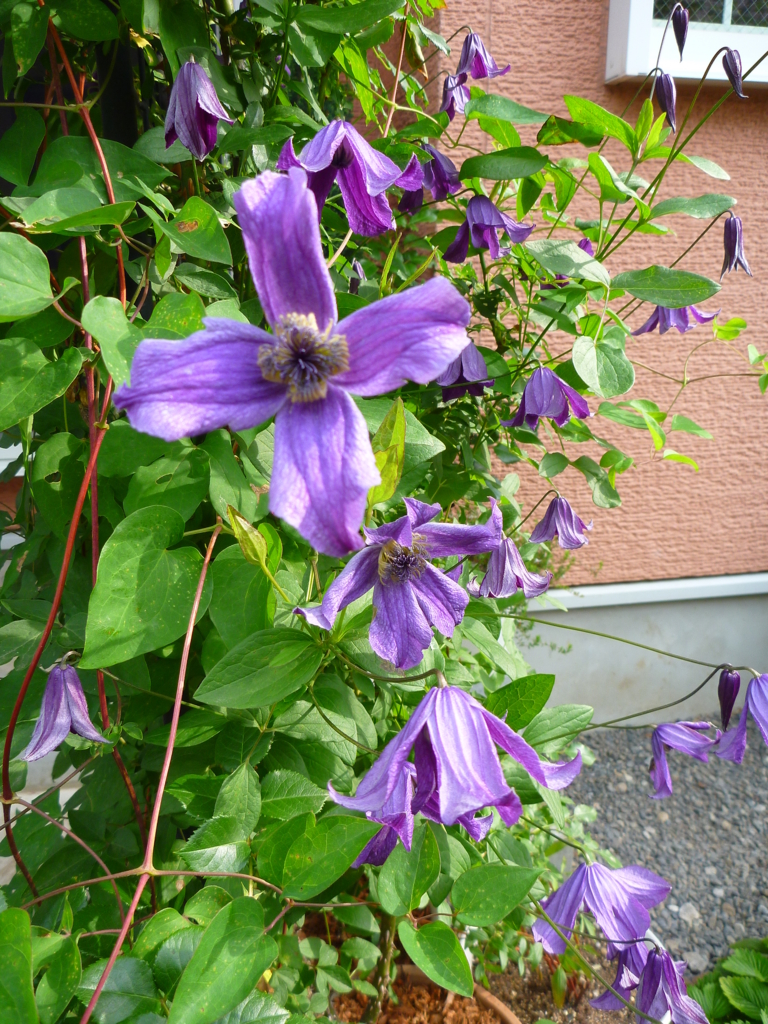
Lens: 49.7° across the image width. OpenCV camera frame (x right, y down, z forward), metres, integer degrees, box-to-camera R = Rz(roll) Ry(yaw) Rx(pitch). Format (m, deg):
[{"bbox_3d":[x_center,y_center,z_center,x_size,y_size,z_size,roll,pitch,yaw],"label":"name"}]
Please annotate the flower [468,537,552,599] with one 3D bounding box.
[{"bbox_3d":[0.102,0.045,0.670,0.066,0.046,0.058,-1,13,0],"label":"flower"}]

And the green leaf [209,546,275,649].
[{"bbox_3d":[-0.083,0.054,0.480,0.039,0.068,0.012,3,-25,-7],"label":"green leaf"}]

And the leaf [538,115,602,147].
[{"bbox_3d":[0.166,-0.341,0.740,0.059,0.032,0.030,0,-11,0],"label":"leaf"}]

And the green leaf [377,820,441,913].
[{"bbox_3d":[0.017,0.221,0.520,0.038,0.012,0.064,6,54,12],"label":"green leaf"}]

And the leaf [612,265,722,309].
[{"bbox_3d":[0.207,-0.166,0.610,0.081,0.042,0.012,-6,-29,13],"label":"leaf"}]

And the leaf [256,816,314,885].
[{"bbox_3d":[-0.052,0.184,0.450,0.034,0.012,0.050,19,48,12],"label":"leaf"}]

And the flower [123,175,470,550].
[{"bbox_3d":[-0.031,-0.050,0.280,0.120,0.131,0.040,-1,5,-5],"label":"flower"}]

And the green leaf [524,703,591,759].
[{"bbox_3d":[0.111,0.140,0.530,0.054,0.012,0.034,-25,56,-10],"label":"green leaf"}]

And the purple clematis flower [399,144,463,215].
[{"bbox_3d":[0.037,-0.258,0.640,0.056,0.052,0.054,-1,13,0],"label":"purple clematis flower"}]

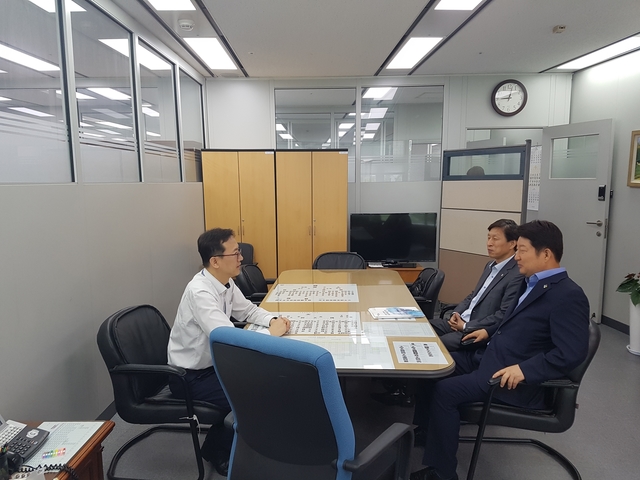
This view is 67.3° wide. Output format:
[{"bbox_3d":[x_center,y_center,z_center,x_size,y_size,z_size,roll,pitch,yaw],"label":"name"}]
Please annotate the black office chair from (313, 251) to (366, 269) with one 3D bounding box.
[{"bbox_3d":[0.180,0.543,4.397,0.580,0.840,0.630,0,8,2],"label":"black office chair"}]

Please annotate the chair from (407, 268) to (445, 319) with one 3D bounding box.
[{"bbox_3d":[0.686,0.625,3.762,0.620,0.840,0.580,-1,8,-3],"label":"chair"}]

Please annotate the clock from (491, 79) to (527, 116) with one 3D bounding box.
[{"bbox_3d":[2.155,-1.612,5.457,0.410,0.410,0.050,0,8,2],"label":"clock"}]

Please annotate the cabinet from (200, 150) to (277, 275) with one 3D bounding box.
[{"bbox_3d":[-0.872,-0.104,5.552,0.800,1.830,0.400,0,8,2],"label":"cabinet"}]

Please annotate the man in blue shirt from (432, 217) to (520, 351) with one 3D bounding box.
[{"bbox_3d":[1.030,0.497,3.076,0.720,1.270,0.560,-2,8,-10],"label":"man in blue shirt"}]

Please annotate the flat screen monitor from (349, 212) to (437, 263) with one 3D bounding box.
[{"bbox_3d":[0.803,-0.030,5.306,0.980,0.570,0.070,0,8,1],"label":"flat screen monitor"}]

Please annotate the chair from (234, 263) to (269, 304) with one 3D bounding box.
[{"bbox_3d":[-0.378,0.606,3.952,0.620,0.840,0.580,1,8,12],"label":"chair"}]

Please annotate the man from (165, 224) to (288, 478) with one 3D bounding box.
[{"bbox_3d":[-0.461,0.573,2.578,0.680,1.270,0.550,1,8,10],"label":"man"}]

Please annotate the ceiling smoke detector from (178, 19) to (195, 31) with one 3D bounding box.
[{"bbox_3d":[-0.929,-1.498,3.347,0.110,0.055,0.110,-1,8,-1],"label":"ceiling smoke detector"}]

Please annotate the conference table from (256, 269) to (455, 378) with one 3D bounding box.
[{"bbox_3d":[0.114,0.754,2.996,0.967,0.730,1.997,0,8,2],"label":"conference table"}]

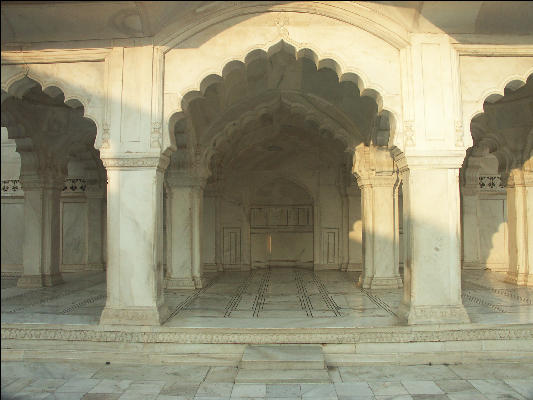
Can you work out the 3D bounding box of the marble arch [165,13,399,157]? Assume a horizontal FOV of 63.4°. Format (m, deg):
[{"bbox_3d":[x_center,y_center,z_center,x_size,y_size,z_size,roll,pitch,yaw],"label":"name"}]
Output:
[{"bbox_3d":[0.199,-1.380,5.329,2.872,1.758,0.420,0,-3,1],"label":"marble arch"}]

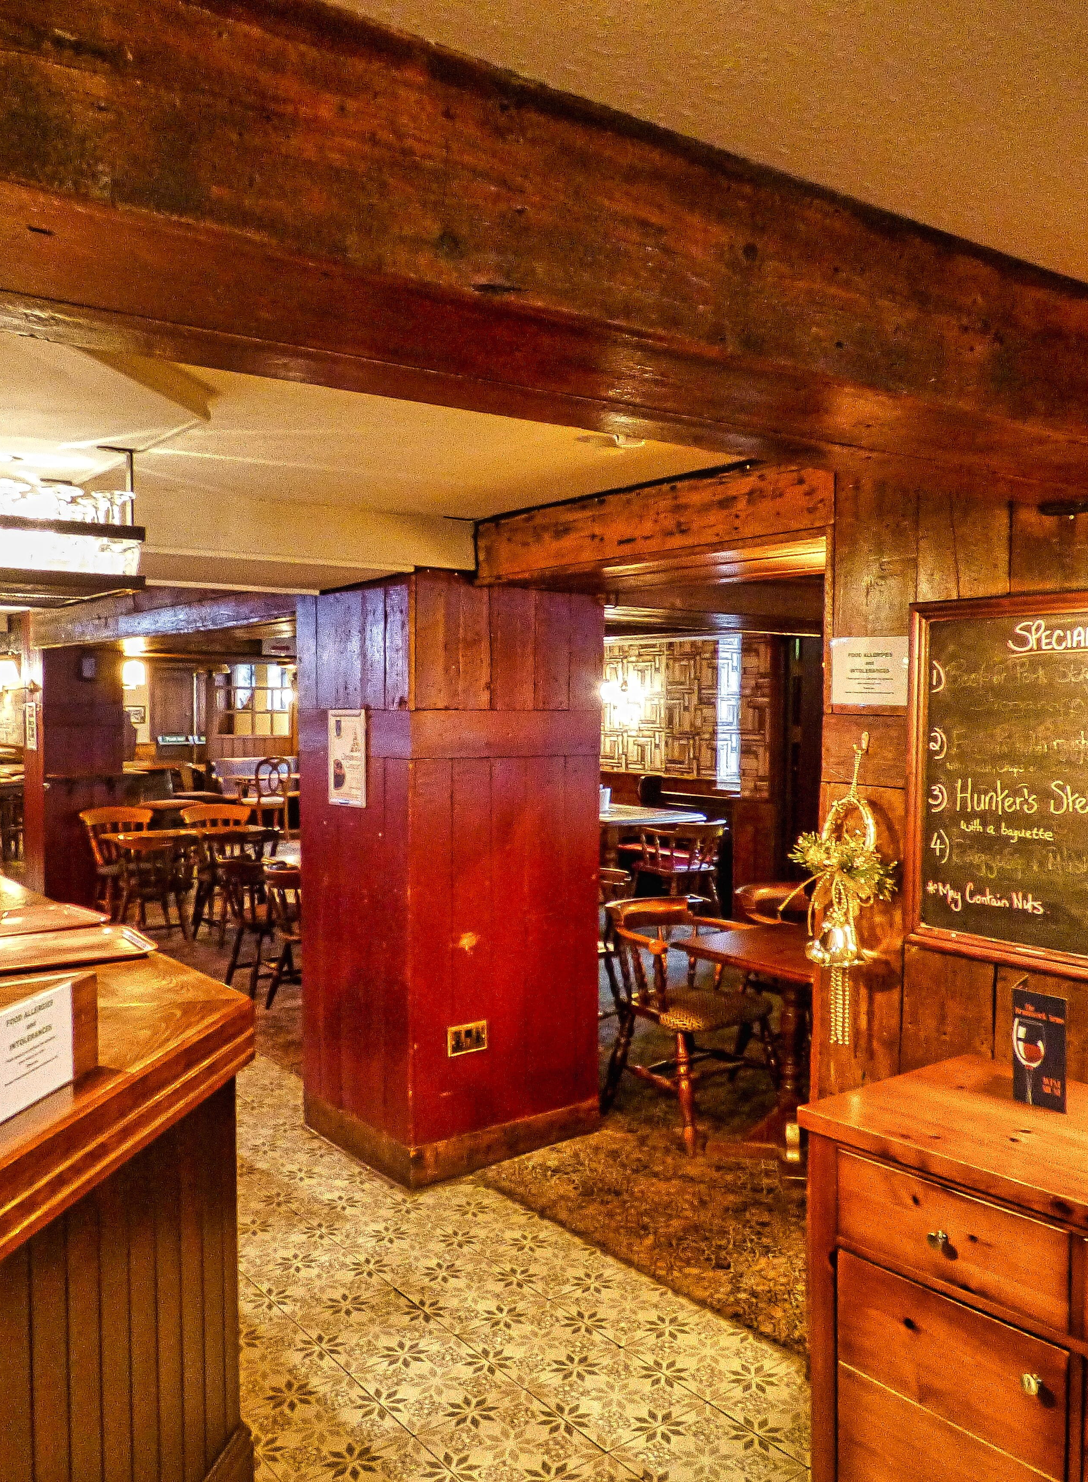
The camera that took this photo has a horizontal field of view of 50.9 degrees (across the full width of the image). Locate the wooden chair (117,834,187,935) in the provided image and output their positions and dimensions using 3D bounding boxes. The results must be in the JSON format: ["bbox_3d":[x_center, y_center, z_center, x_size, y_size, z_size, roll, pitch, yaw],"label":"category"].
[{"bbox_3d":[-2.697,0.983,7.827,0.430,0.760,0.440,-1,2,-38],"label":"wooden chair"}]

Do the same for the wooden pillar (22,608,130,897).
[{"bbox_3d":[-3.459,0.248,8.390,0.560,2.200,0.520,-1,2,-39],"label":"wooden pillar"}]

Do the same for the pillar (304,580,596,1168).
[{"bbox_3d":[-0.339,0.441,4.196,0.806,1.972,0.752,-1,2,-38],"label":"pillar"}]

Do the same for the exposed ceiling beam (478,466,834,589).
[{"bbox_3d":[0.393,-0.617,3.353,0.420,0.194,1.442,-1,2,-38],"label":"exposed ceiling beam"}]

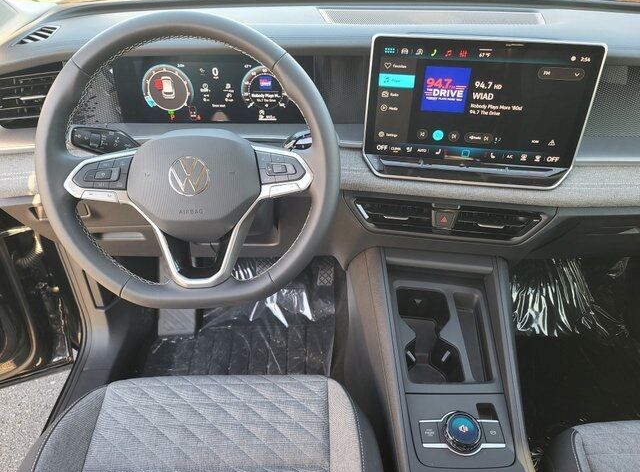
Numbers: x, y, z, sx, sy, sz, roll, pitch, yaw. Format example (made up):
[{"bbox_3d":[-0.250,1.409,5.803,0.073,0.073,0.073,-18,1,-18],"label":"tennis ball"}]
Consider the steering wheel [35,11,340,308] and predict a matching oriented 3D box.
[{"bbox_3d":[-0.160,-0.085,0.591,0.372,0.365,0.080,-1,12,-1],"label":"steering wheel"}]

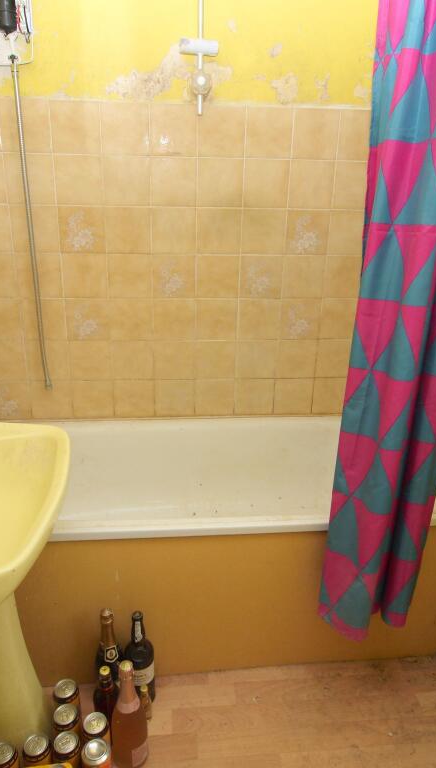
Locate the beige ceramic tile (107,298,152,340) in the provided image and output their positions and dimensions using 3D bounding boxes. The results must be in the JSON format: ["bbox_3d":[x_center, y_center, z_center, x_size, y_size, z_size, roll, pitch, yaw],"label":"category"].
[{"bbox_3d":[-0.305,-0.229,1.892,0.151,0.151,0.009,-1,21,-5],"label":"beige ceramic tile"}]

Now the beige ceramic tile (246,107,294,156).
[{"bbox_3d":[0.165,-0.807,1.720,0.151,0.151,0.010,-1,22,-5],"label":"beige ceramic tile"}]

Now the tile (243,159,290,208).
[{"bbox_3d":[0.161,-0.659,1.762,0.150,0.150,0.010,-1,22,-5],"label":"tile"}]

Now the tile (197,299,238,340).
[{"bbox_3d":[-0.001,-0.233,1.920,0.151,0.151,0.009,-1,21,-5],"label":"tile"}]

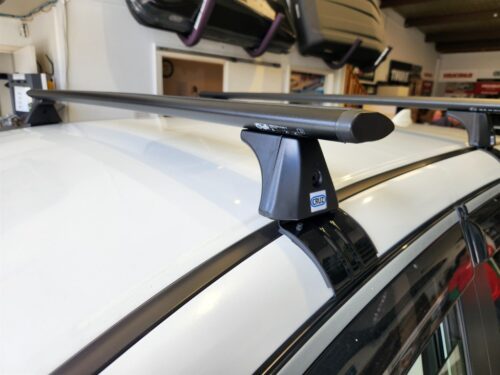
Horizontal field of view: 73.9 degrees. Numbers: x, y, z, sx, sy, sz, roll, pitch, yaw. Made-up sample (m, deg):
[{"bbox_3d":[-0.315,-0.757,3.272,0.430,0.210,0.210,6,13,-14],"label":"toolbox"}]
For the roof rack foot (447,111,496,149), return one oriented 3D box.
[{"bbox_3d":[0.569,-0.154,0.863,0.094,0.082,0.111,-11,20,-42],"label":"roof rack foot"}]

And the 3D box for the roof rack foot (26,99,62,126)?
[{"bbox_3d":[-0.690,-0.257,1.137,0.098,0.082,0.111,-11,20,-42],"label":"roof rack foot"}]

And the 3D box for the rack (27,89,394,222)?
[{"bbox_3d":[-0.326,-0.156,0.756,0.100,0.115,1.280,-11,20,-42],"label":"rack"}]

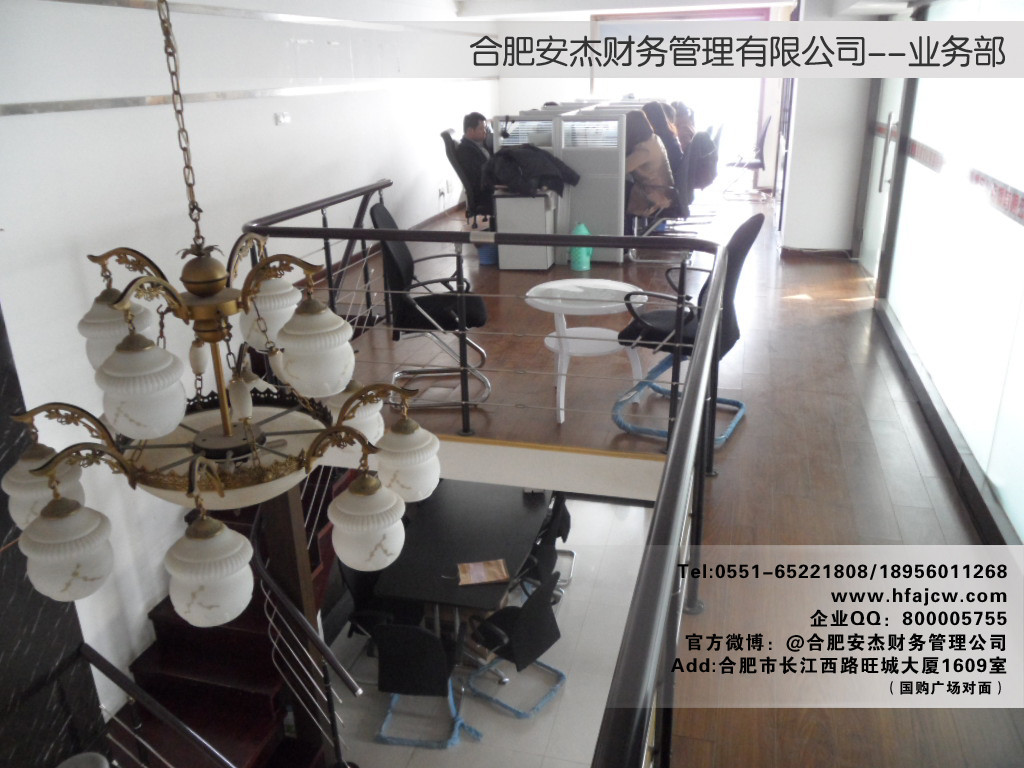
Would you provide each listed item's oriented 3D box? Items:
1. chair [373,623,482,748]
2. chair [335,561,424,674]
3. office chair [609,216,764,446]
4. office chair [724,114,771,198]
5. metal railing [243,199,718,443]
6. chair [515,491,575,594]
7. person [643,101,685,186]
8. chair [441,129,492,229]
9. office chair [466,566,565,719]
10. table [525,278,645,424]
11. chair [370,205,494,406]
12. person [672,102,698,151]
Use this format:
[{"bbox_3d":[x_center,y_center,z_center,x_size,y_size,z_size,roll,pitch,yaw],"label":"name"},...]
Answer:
[{"bbox_3d":[-0.609,1.797,5.327,0.560,0.950,0.600,1,22,8],"label":"chair"},{"bbox_3d":[-0.960,1.680,5.942,0.580,0.980,0.570,2,22,10],"label":"chair"},{"bbox_3d":[0.839,-0.319,3.748,0.600,0.990,0.560,14,26,34],"label":"office chair"},{"bbox_3d":[2.968,-2.846,9.995,0.580,0.970,0.560,4,22,15],"label":"office chair"},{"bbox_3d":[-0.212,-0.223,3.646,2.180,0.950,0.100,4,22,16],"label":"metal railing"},{"bbox_3d":[0.200,1.200,6.785,0.600,0.950,0.560,2,22,9],"label":"chair"},{"bbox_3d":[1.420,-2.116,7.907,0.720,1.270,0.500,4,22,16],"label":"person"},{"bbox_3d":[-0.377,-2.256,8.700,0.680,1.040,0.620,4,22,15],"label":"chair"},{"bbox_3d":[-0.007,1.688,5.556,0.600,0.950,0.560,12,25,32],"label":"office chair"},{"bbox_3d":[0.371,-0.170,3.990,0.585,0.565,0.585,-2,22,1],"label":"table"},{"bbox_3d":[-0.411,-0.436,4.155,0.570,0.990,0.550,-2,22,1],"label":"chair"},{"bbox_3d":[1.821,-2.594,9.161,0.720,1.220,0.500,4,22,16],"label":"person"}]

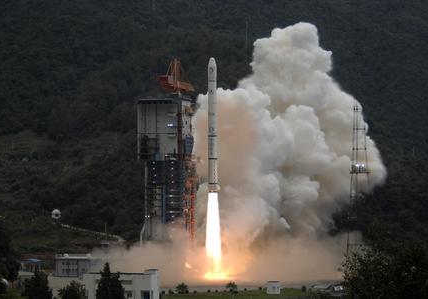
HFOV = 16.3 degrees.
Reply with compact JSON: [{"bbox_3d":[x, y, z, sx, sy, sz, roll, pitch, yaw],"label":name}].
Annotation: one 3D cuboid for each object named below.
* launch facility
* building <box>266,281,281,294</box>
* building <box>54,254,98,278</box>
[{"bbox_3d":[-18.373,5.136,592.000,19.000,82.000,14.500,-1,-2,24],"label":"launch facility"},{"bbox_3d":[19.622,45.131,490.000,4.400,4.500,4.000,0,-2,0],"label":"building"},{"bbox_3d":[-54.420,46.405,593.000,16.500,9.000,10.000,0,-2,-3],"label":"building"}]

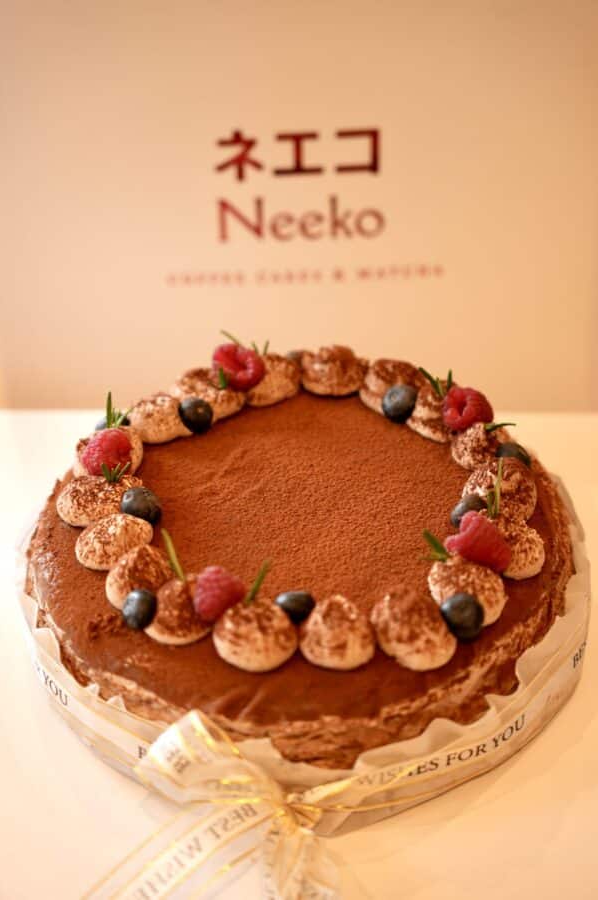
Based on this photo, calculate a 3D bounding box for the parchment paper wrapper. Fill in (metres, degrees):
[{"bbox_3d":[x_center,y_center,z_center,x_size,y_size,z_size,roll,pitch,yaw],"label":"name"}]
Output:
[{"bbox_3d":[0.002,0.048,0.714,0.230,0.043,0.230,-1,39,0],"label":"parchment paper wrapper"}]

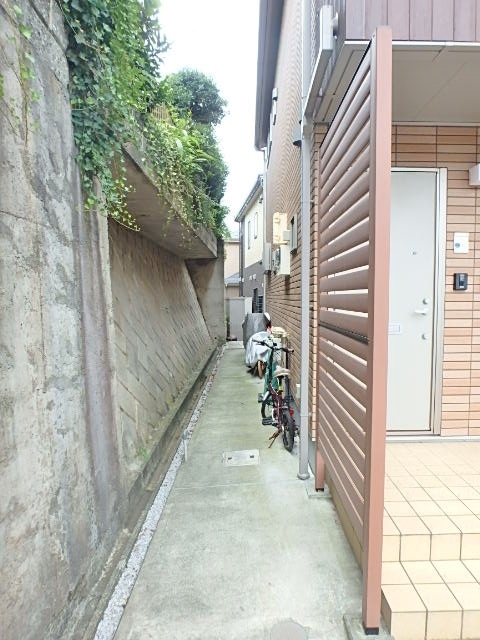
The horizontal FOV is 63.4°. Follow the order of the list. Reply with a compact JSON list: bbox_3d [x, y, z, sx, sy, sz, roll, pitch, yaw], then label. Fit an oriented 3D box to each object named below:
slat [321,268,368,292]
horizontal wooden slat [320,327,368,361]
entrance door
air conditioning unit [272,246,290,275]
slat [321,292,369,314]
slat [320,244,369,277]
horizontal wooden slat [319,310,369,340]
[{"bbox_3d":[0.582,-0.211,2.242,0.025,0.090,1.126,0,4,1],"label":"slat"},{"bbox_3d":[0.583,0.109,2.264,0.025,0.086,1.126,0,4,1],"label":"horizontal wooden slat"},{"bbox_3d":[1.150,-0.112,3.106,0.874,2.111,0.070,0,4,1],"label":"entrance door"},{"bbox_3d":[0.506,-0.753,4.927,0.191,0.377,0.553,0,4,1],"label":"air conditioning unit"},{"bbox_3d":[0.582,-0.104,2.249,0.025,0.088,1.126,0,4,1],"label":"slat"},{"bbox_3d":[0.581,-0.317,2.235,0.025,0.090,1.126,0,4,1],"label":"slat"},{"bbox_3d":[0.583,0.000,2.257,0.025,0.088,1.126,0,4,1],"label":"horizontal wooden slat"}]

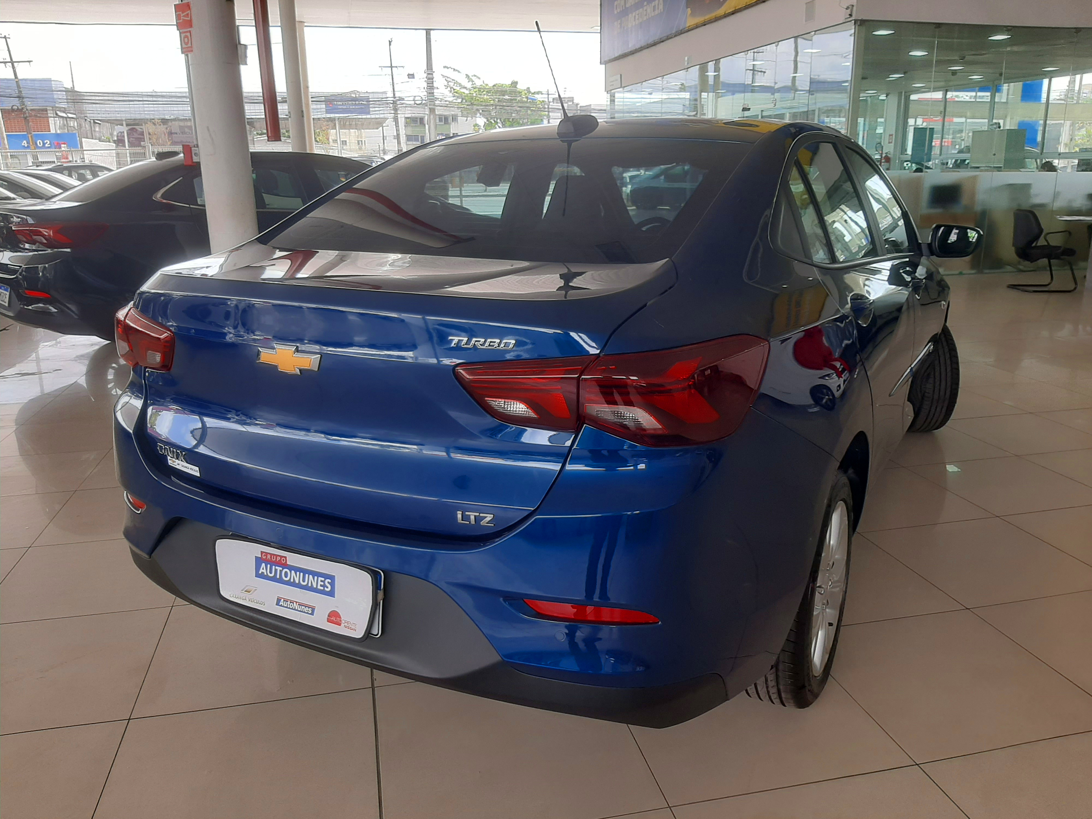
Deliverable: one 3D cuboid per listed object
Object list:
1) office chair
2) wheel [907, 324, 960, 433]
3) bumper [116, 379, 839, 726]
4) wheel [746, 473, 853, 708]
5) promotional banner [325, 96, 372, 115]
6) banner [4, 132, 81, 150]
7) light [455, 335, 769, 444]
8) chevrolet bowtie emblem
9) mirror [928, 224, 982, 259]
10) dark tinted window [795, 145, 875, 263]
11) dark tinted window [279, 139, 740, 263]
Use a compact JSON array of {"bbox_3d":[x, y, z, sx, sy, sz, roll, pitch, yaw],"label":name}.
[{"bbox_3d":[5.652,-1.799,9.578,0.570,0.880,0.550,-1,16,0],"label":"office chair"},{"bbox_3d":[1.859,-0.189,4.380,0.205,0.620,0.620,-2,16,-4],"label":"wheel"},{"bbox_3d":[-0.296,0.165,1.967,1.700,0.570,0.830,8,18,27],"label":"bumper"},{"bbox_3d":[0.628,0.434,2.176,0.200,0.620,0.620,8,18,27],"label":"wheel"},{"bbox_3d":[-9.717,-14.976,42.000,2.300,0.930,0.100,0,16,0],"label":"promotional banner"},{"bbox_3d":[-24.820,-13.230,42.000,3.750,0.850,0.150,1,16,5],"label":"banner"},{"bbox_3d":[0.106,-0.038,1.425,0.511,0.185,0.154,3,16,13],"label":"light"},{"bbox_3d":[-0.472,-0.093,1.562,0.157,0.057,0.020,8,18,27],"label":"chevrolet bowtie emblem"},{"bbox_3d":[1.622,-0.668,3.374,0.205,0.140,0.120,8,18,27],"label":"mirror"},{"bbox_3d":[0.873,-0.615,2.544,0.050,0.375,0.690,-17,5,32],"label":"dark tinted window"},{"bbox_3d":[-0.090,-0.582,2.167,1.130,0.110,0.773,8,37,27],"label":"dark tinted window"}]

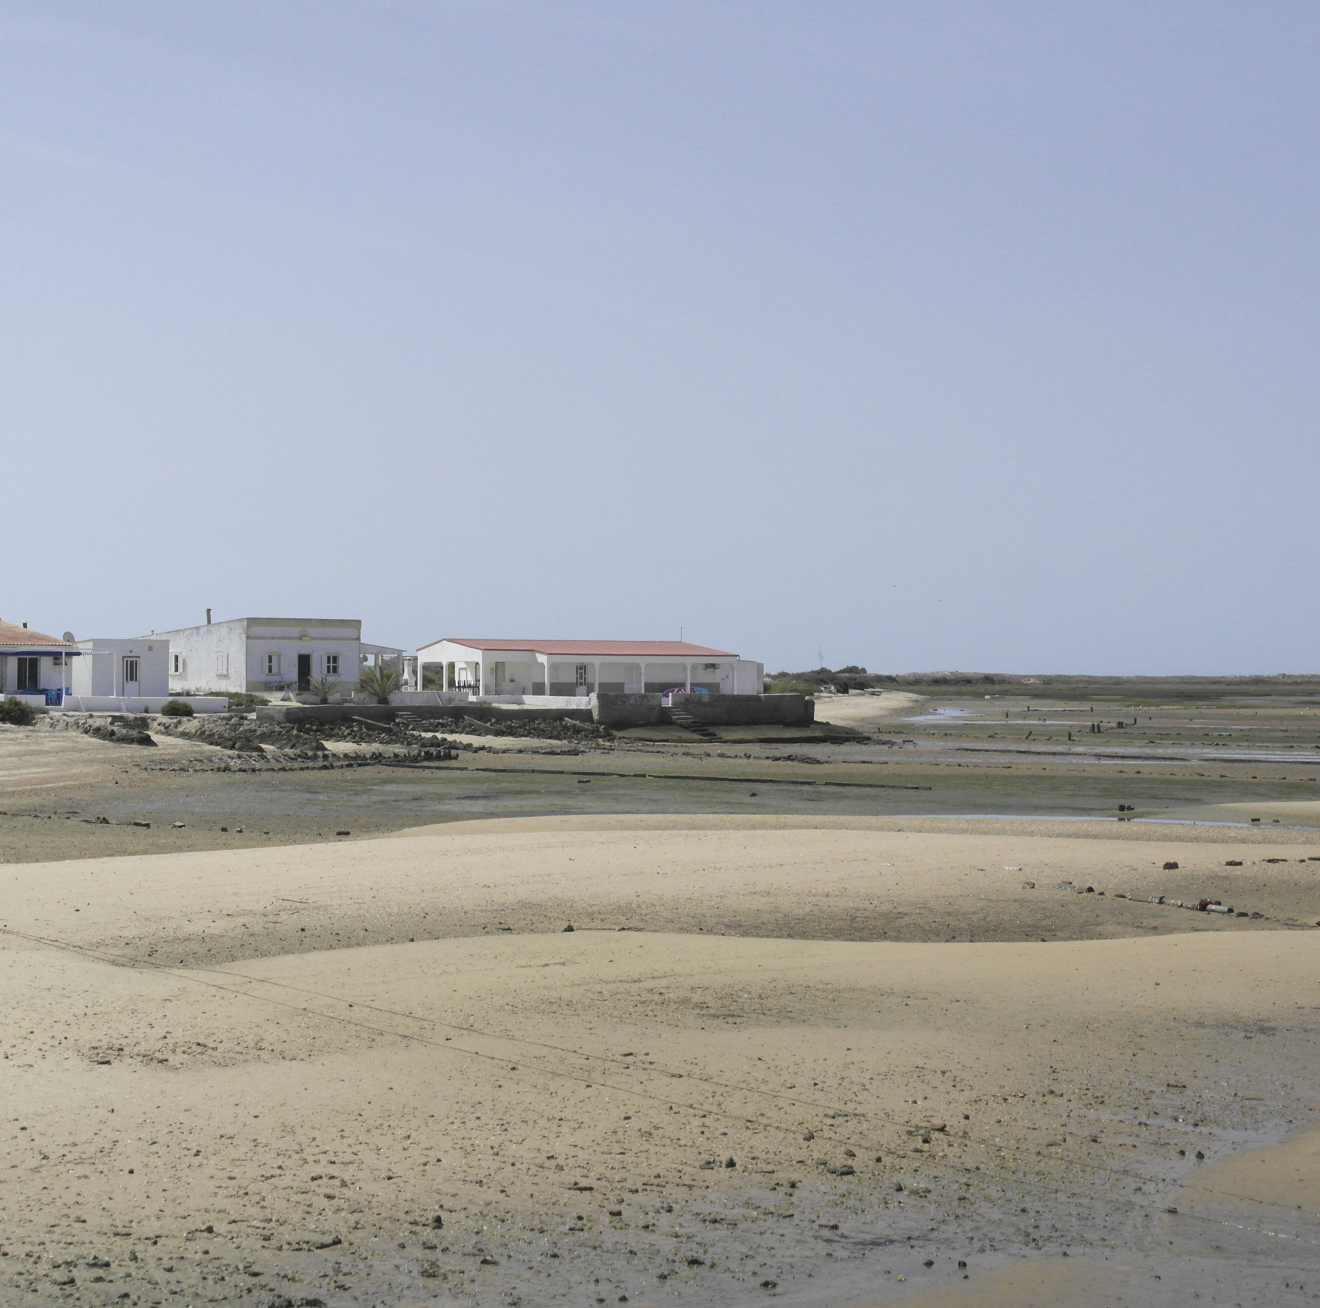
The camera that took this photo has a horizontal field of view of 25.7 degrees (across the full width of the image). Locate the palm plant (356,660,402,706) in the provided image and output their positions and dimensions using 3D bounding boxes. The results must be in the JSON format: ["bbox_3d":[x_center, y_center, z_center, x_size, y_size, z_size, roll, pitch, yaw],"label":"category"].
[{"bbox_3d":[-15.639,1.621,160.992,2.478,2.386,2.400,0,0,-6],"label":"palm plant"}]

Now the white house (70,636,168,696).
[{"bbox_3d":[-30.215,0.820,157.366,4.600,3.050,5.120,0,-1,41],"label":"white house"}]

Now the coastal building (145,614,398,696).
[{"bbox_3d":[-22.945,0.199,168.825,10.300,4.180,11.771,0,-1,41],"label":"coastal building"}]

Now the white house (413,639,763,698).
[{"bbox_3d":[-4.168,0.970,180.449,7.391,3.530,24.715,0,-1,41],"label":"white house"}]

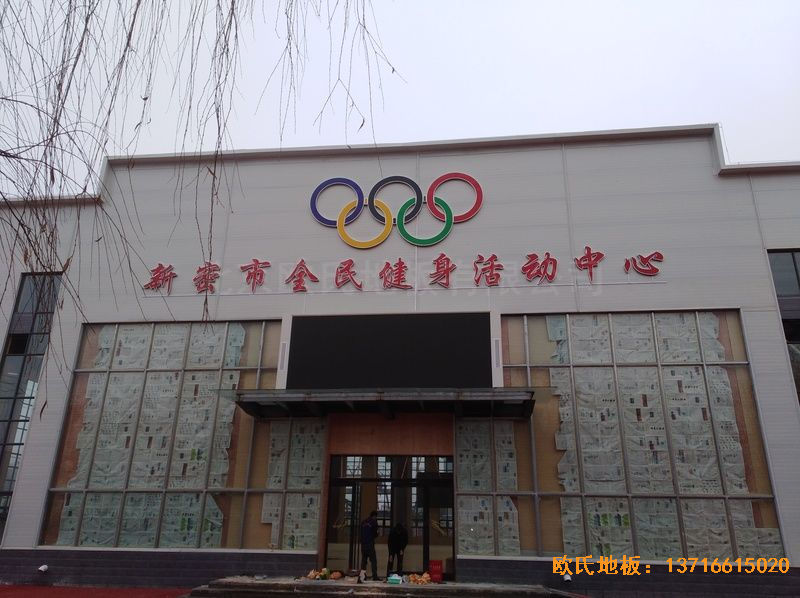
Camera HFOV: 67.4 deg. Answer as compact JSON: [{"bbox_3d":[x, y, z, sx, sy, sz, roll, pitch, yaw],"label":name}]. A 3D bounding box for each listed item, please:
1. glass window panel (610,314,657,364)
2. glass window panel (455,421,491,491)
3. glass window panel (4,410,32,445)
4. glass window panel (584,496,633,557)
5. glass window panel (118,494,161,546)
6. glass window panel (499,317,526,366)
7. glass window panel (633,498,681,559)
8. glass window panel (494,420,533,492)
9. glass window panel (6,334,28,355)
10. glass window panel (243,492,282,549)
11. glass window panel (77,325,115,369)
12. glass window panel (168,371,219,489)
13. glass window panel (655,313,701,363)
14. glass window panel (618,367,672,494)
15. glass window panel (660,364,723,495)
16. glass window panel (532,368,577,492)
[{"bbox_3d":[6.267,1.068,16.089,1.093,1.392,0.050,-1,-20,6],"label":"glass window panel"},{"bbox_3d":[1.915,4.049,15.479,0.940,1.827,0.050,-1,-20,6],"label":"glass window panel"},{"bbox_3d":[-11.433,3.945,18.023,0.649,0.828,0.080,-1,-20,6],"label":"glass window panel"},{"bbox_3d":[5.356,5.813,15.357,1.105,1.394,0.080,-1,-20,6],"label":"glass window panel"},{"bbox_3d":[-6.905,5.870,16.043,1.115,1.389,0.060,-1,-20,6],"label":"glass window panel"},{"bbox_3d":[3.132,1.142,16.419,0.627,1.392,0.050,-1,-20,6],"label":"glass window panel"},{"bbox_3d":[6.199,5.475,14.462,1.093,1.355,0.050,-1,-20,6],"label":"glass window panel"},{"bbox_3d":[2.915,4.025,15.374,0.976,1.827,0.050,-1,-20,6],"label":"glass window panel"},{"bbox_3d":[-12.119,1.447,19.010,0.680,0.639,0.080,-1,-20,6],"label":"glass window panel"},{"bbox_3d":[-3.626,5.884,15.959,0.980,1.360,0.080,-1,-20,6],"label":"glass window panel"},{"bbox_3d":[-8.961,1.427,17.692,1.005,1.392,0.050,-1,-20,6],"label":"glass window panel"},{"bbox_3d":[-5.667,3.561,16.525,1.065,3.248,0.050,-1,-20,6],"label":"glass window panel"},{"bbox_3d":[7.590,1.065,16.379,1.081,1.399,0.080,-1,-20,6],"label":"glass window panel"},{"bbox_3d":[6.402,3.375,15.663,1.070,3.310,0.080,-1,-20,6],"label":"glass window panel"},{"bbox_3d":[7.550,3.347,15.533,1.081,3.310,0.080,-1,-20,6],"label":"glass window panel"},{"bbox_3d":[4.033,3.364,15.650,1.121,3.303,0.060,-1,-20,6],"label":"glass window panel"}]

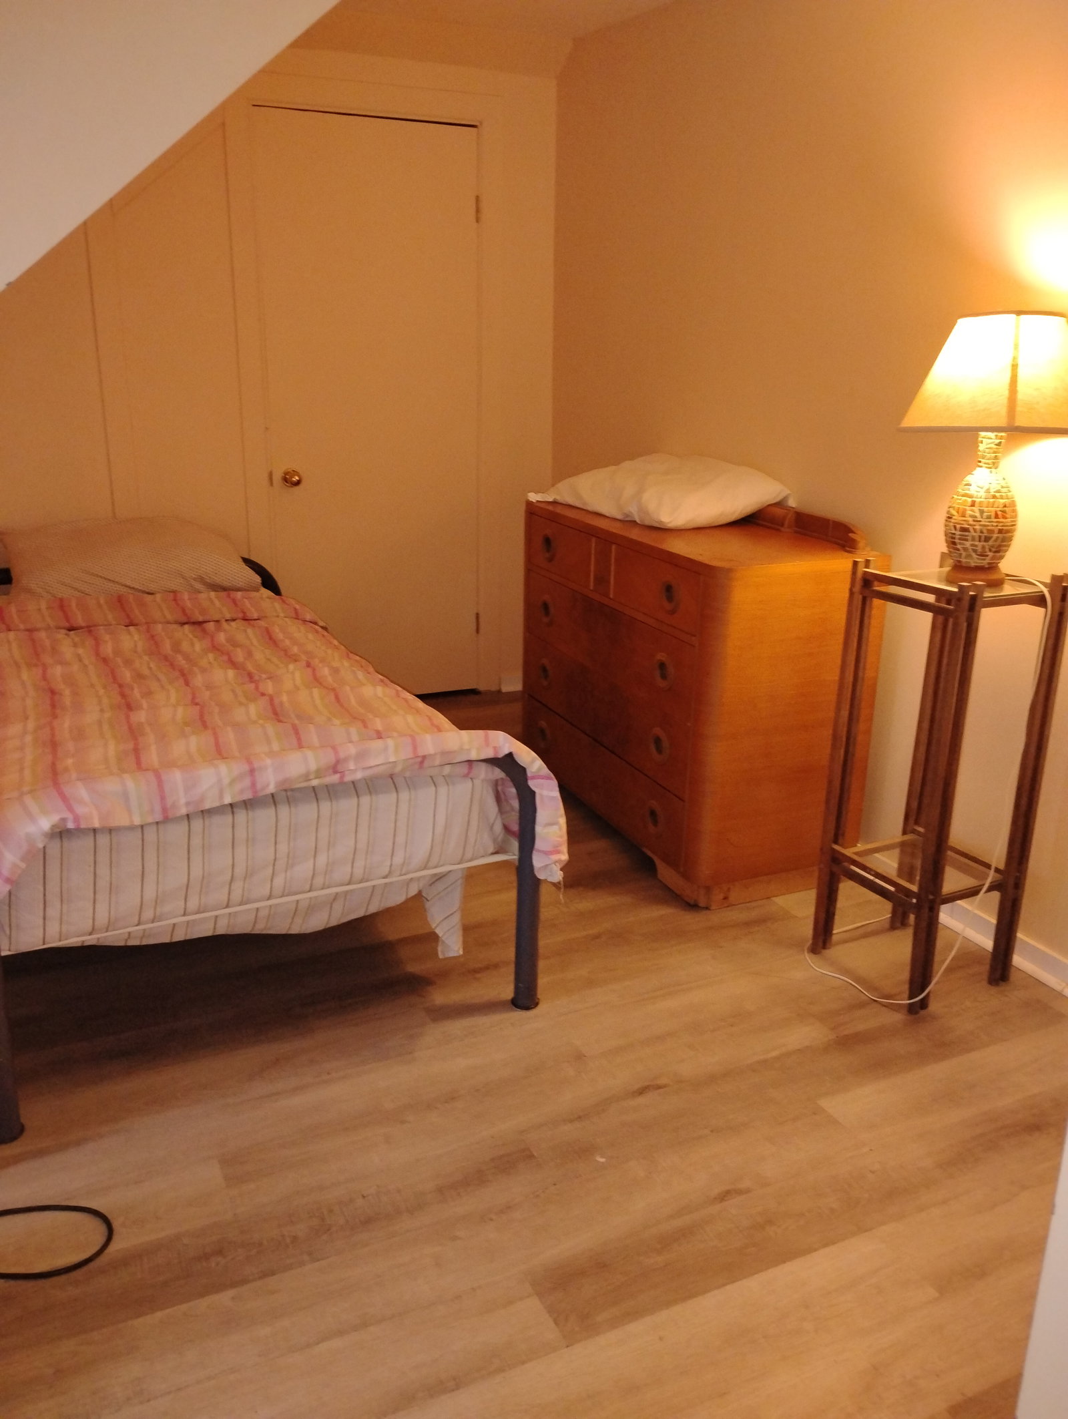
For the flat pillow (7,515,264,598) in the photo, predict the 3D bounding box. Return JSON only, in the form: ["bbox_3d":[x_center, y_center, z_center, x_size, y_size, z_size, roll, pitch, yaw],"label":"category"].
[{"bbox_3d":[-1.233,-0.459,3.577,0.710,0.240,0.430,-7,19,-23],"label":"flat pillow"}]

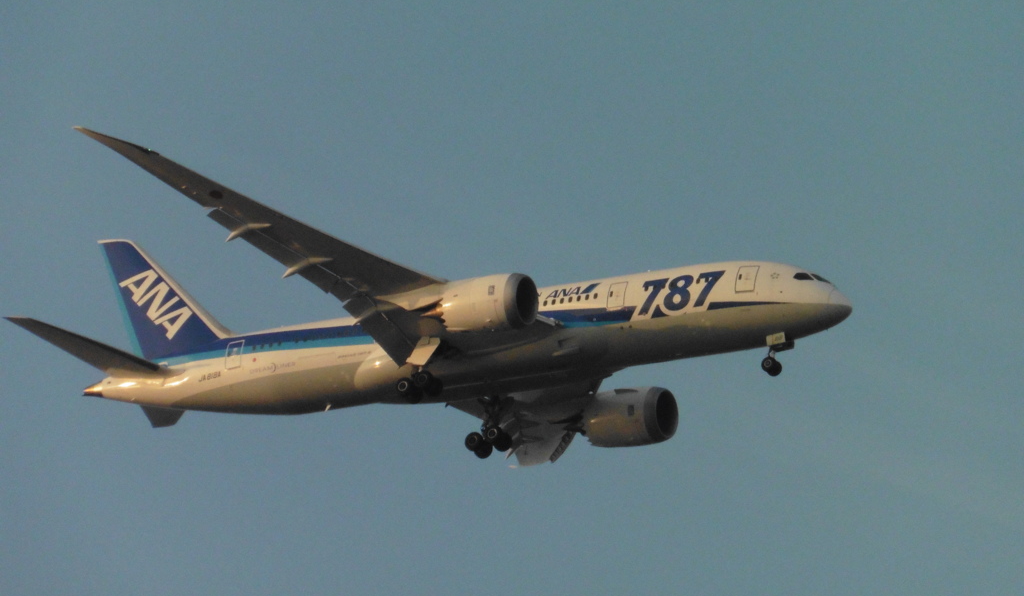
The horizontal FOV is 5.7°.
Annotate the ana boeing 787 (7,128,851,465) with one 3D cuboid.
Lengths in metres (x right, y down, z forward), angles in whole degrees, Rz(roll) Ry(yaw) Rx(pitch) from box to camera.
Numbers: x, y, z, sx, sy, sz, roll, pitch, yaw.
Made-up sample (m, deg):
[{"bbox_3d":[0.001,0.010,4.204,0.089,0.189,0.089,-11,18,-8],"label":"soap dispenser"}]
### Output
[{"bbox_3d":[-3.410,0.256,669.752,56.700,17.100,60.100,-9,-26,26],"label":"ana boeing 787"}]

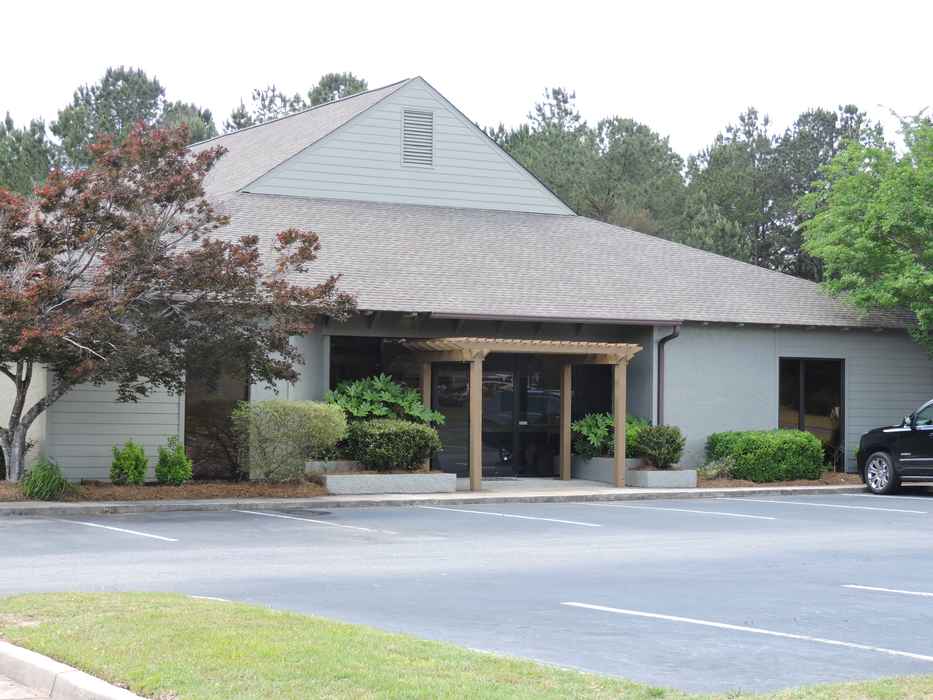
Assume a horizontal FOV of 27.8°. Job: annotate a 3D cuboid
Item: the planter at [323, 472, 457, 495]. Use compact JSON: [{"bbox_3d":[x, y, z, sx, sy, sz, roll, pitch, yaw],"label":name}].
[{"bbox_3d":[-1.514,2.329,32.863,2.500,0.350,1.100,1,-2,-31],"label":"planter"}]

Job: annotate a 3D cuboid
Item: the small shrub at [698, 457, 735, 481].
[{"bbox_3d":[4.749,2.265,36.035,0.560,0.450,0.520,1,-2,-31],"label":"small shrub"}]

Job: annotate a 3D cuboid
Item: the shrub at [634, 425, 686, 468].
[{"bbox_3d":[3.708,1.847,35.937,0.820,0.820,0.820,1,-2,-31],"label":"shrub"}]

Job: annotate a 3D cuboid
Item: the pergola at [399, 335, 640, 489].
[{"bbox_3d":[1.032,1.192,34.916,4.020,2.720,2.130,1,-2,-31],"label":"pergola"}]

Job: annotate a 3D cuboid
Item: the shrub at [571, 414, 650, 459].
[{"bbox_3d":[2.839,1.669,36.903,1.000,0.840,1.200,1,-2,-31],"label":"shrub"}]

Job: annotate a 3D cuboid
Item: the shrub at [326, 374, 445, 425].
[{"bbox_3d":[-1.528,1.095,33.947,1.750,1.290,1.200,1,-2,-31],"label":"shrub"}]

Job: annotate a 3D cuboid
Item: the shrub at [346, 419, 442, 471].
[{"bbox_3d":[-1.291,1.666,33.077,1.480,0.910,0.900,1,-2,-31],"label":"shrub"}]

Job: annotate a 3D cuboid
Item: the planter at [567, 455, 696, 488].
[{"bbox_3d":[3.234,2.338,36.563,1.150,0.540,2.550,1,-2,-31],"label":"planter"}]

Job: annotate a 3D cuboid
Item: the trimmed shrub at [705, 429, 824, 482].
[{"bbox_3d":[5.793,2.054,37.032,2.050,1.020,1.100,1,-2,-31],"label":"trimmed shrub"}]

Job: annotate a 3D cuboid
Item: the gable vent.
[{"bbox_3d":[-1.052,-4.633,41.190,0.810,1.220,0.090,1,-2,-31],"label":"gable vent"}]

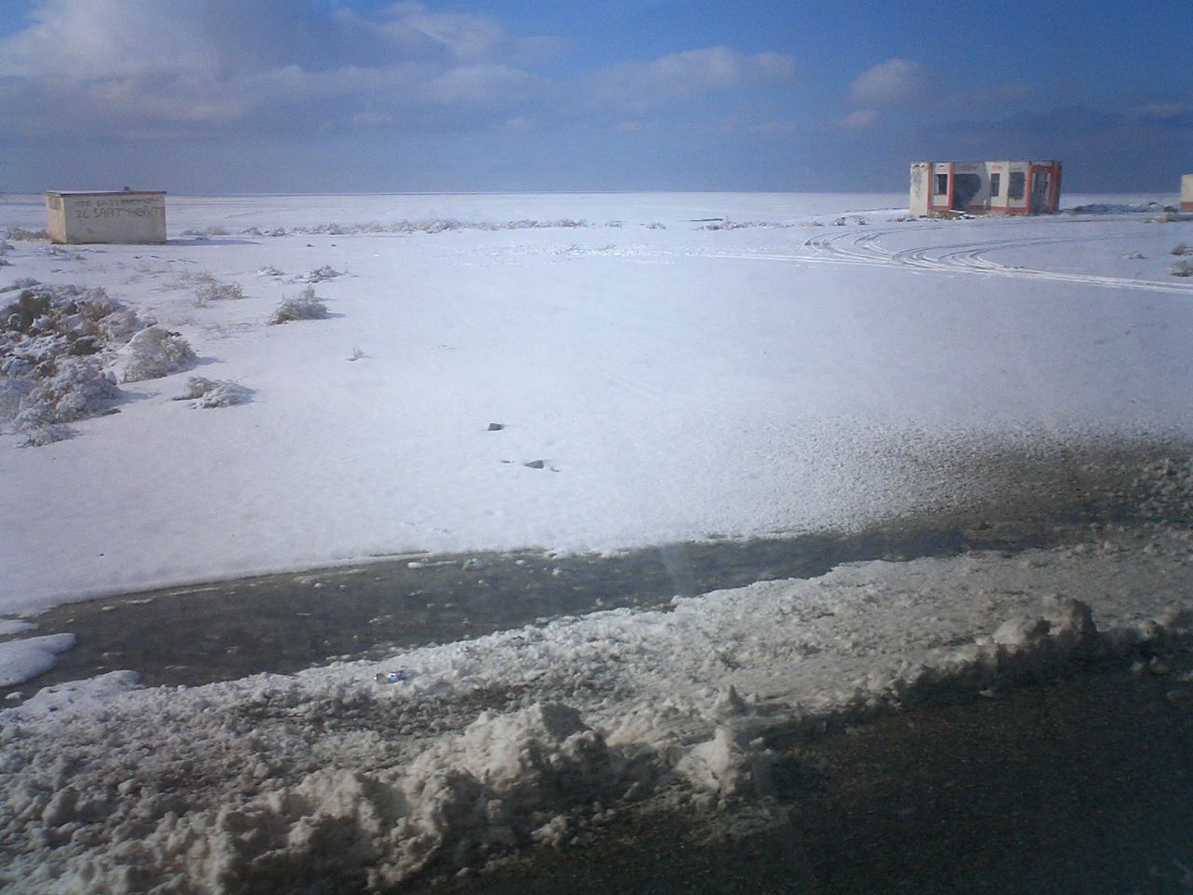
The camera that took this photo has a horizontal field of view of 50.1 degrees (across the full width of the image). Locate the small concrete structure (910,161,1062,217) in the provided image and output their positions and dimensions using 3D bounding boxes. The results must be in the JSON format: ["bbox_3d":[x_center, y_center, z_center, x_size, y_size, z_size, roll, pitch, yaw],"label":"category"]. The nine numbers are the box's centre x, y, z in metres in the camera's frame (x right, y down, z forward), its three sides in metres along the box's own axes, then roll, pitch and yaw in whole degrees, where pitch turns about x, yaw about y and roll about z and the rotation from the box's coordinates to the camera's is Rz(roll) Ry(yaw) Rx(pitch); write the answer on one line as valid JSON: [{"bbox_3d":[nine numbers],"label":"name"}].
[{"bbox_3d":[24.705,-16.377,80.859,8.260,3.250,4.500,7,13,30],"label":"small concrete structure"}]

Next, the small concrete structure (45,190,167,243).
[{"bbox_3d":[-19.667,-9.247,51.201,3.960,2.000,2.100,-9,14,-37],"label":"small concrete structure"}]

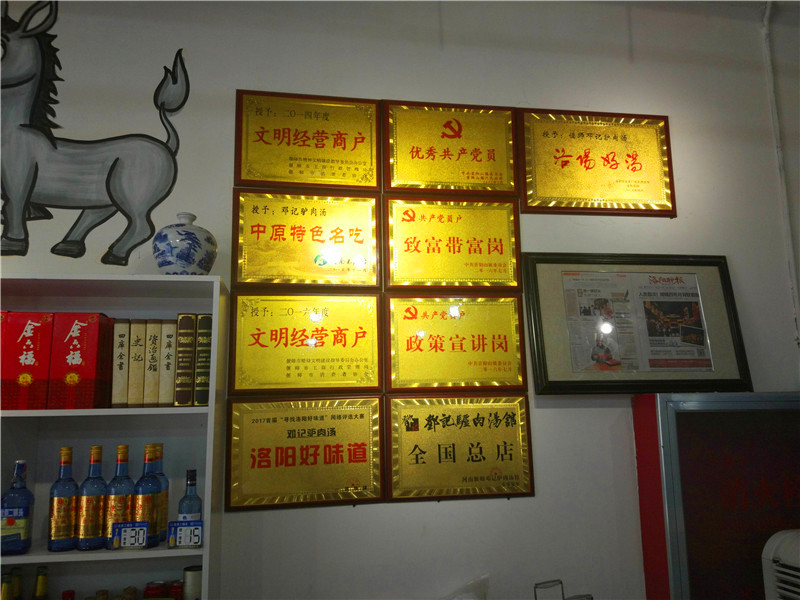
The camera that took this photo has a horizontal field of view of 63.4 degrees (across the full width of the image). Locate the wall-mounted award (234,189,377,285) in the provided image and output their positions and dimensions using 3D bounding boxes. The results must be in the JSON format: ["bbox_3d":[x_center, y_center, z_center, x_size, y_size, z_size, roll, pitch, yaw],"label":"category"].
[{"bbox_3d":[-0.309,-0.199,2.195,0.502,0.353,0.020,1,-10,-10],"label":"wall-mounted award"}]

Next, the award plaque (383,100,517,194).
[{"bbox_3d":[0.183,-0.538,2.320,0.496,0.337,0.020,0,-8,-9],"label":"award plaque"}]

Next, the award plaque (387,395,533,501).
[{"bbox_3d":[0.201,0.490,2.162,0.501,0.339,0.020,1,-10,-10],"label":"award plaque"}]

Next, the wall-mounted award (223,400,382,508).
[{"bbox_3d":[-0.299,0.489,2.091,0.500,0.343,0.020,0,-8,-9],"label":"wall-mounted award"}]

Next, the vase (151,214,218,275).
[{"bbox_3d":[-0.653,-0.153,1.968,0.189,0.226,0.189,1,-10,-10],"label":"vase"}]

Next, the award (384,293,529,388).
[{"bbox_3d":[0.194,0.151,2.220,0.498,0.339,0.020,1,-10,-10],"label":"award"}]

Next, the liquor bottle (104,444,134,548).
[{"bbox_3d":[-0.769,0.541,1.786,0.072,0.268,0.072,2,-8,-23],"label":"liquor bottle"}]

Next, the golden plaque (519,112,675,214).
[{"bbox_3d":[0.733,-0.509,2.427,0.619,0.408,0.020,1,-10,-10],"label":"golden plaque"}]

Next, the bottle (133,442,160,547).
[{"bbox_3d":[-0.698,0.544,1.797,0.072,0.268,0.072,2,-8,-21],"label":"bottle"}]

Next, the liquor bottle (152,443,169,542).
[{"bbox_3d":[-0.704,0.553,1.872,0.072,0.268,0.072,1,-8,-9],"label":"liquor bottle"}]

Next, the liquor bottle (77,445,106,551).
[{"bbox_3d":[-0.837,0.538,1.773,0.072,0.268,0.072,1,-8,-9],"label":"liquor bottle"}]

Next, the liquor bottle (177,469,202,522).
[{"bbox_3d":[-0.575,0.570,1.778,0.063,0.196,0.063,1,-10,-10],"label":"liquor bottle"}]

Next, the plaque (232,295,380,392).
[{"bbox_3d":[-0.304,0.145,2.140,0.500,0.339,0.020,0,-8,-9],"label":"plaque"}]

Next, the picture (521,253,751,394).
[{"bbox_3d":[0.836,0.082,2.302,0.803,0.507,0.030,1,-17,-10],"label":"picture"}]

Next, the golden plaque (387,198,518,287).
[{"bbox_3d":[0.186,-0.193,2.271,0.496,0.340,0.020,0,-8,-9],"label":"golden plaque"}]

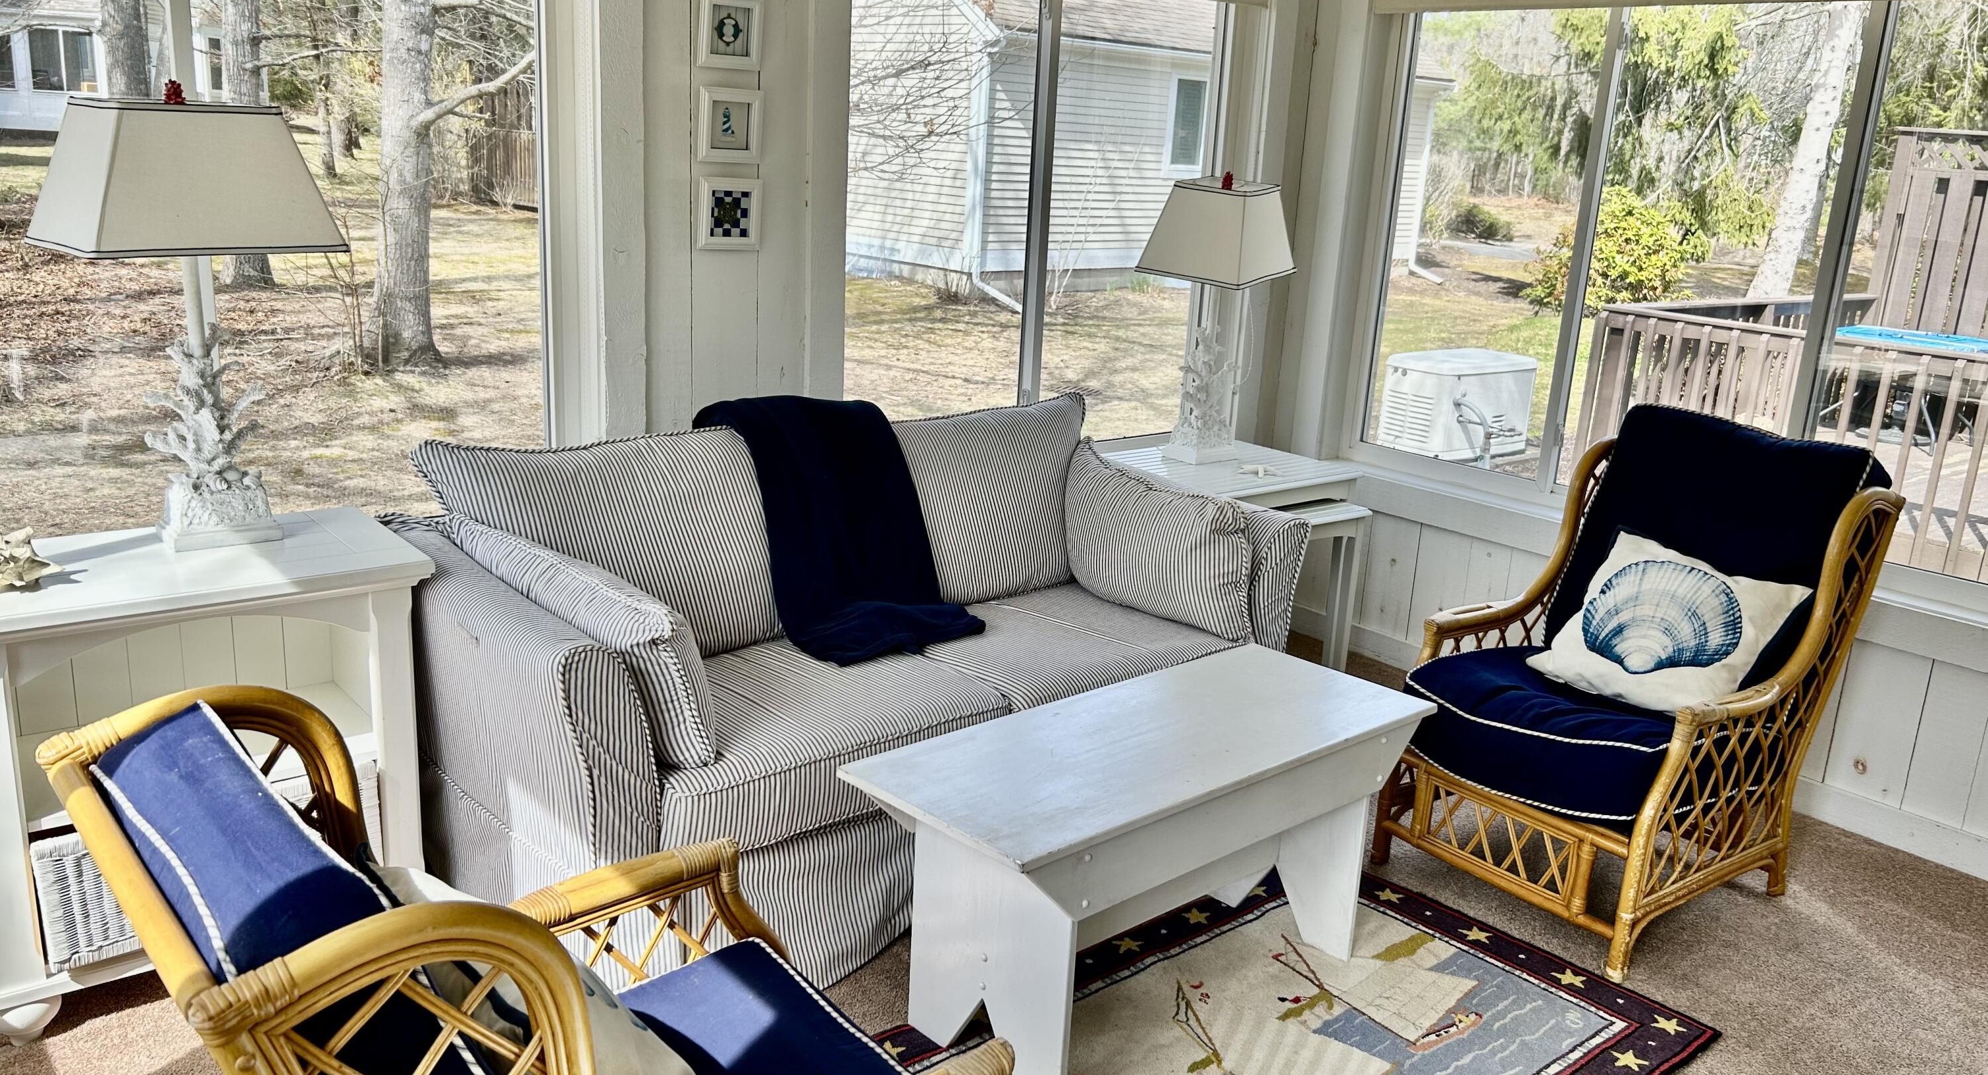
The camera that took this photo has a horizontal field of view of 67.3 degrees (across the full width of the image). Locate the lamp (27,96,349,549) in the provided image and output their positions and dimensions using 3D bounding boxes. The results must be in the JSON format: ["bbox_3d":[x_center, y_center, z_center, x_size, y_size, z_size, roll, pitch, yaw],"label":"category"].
[{"bbox_3d":[-1.294,-0.357,2.434,0.266,0.747,0.394,15,20,38],"label":"lamp"}]

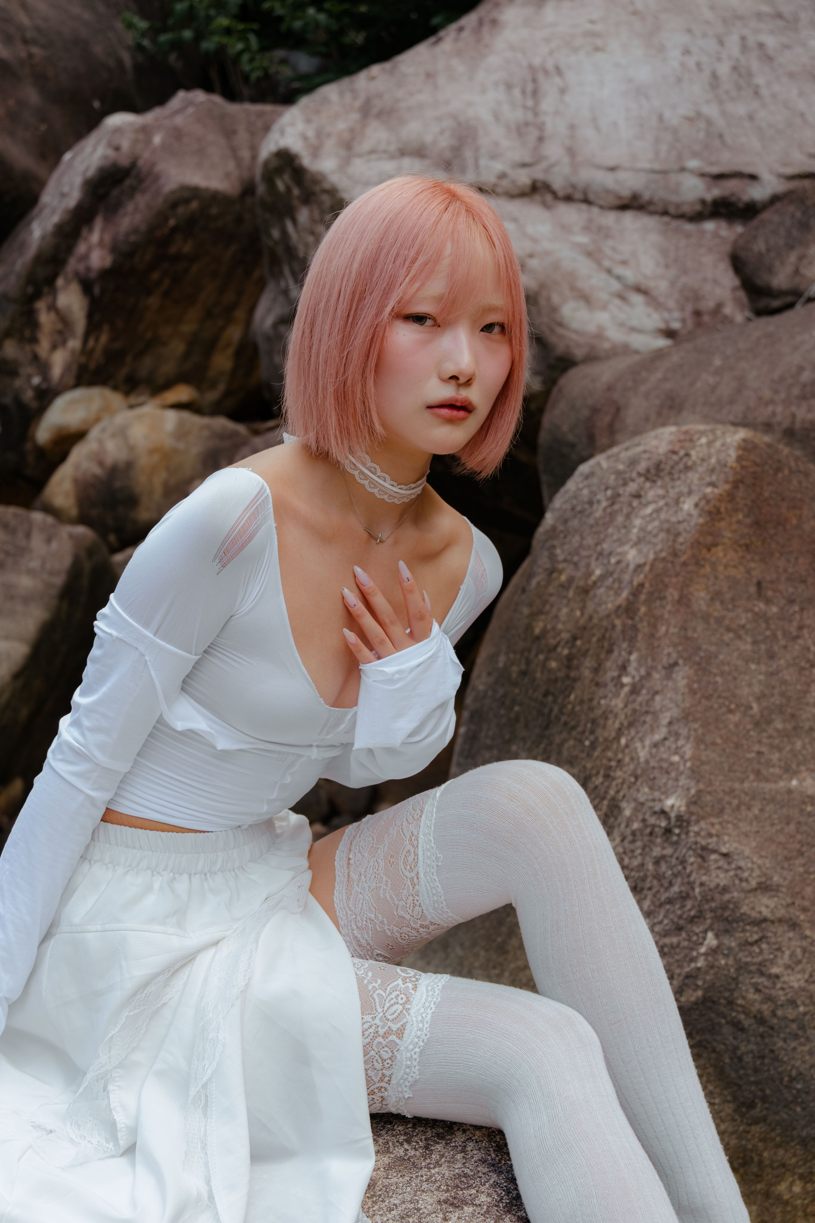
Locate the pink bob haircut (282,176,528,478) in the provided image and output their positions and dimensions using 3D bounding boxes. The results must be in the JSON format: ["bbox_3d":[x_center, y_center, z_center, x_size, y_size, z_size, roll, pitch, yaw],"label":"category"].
[{"bbox_3d":[-0.002,-0.243,1.605,0.200,0.250,0.225,0,11,-31],"label":"pink bob haircut"}]

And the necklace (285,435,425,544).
[{"bbox_3d":[-0.044,-0.106,1.630,0.115,0.085,0.135,2,11,-31],"label":"necklace"}]

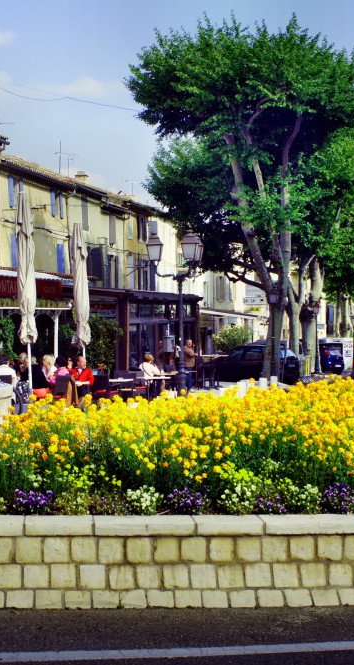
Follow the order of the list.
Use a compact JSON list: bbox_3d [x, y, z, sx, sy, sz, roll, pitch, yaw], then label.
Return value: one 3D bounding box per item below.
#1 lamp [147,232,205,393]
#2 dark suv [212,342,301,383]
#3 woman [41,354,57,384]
[{"bbox_3d":[-0.040,-0.410,30.500,1.520,4.420,1.550,0,1,0],"label":"lamp"},{"bbox_3d":[2.630,1.260,46.300,4.300,1.580,1.760,0,1,34],"label":"dark suv"},{"bbox_3d":[-2.380,1.030,20.900,0.750,1.250,0.500,-1,1,-37],"label":"woman"}]

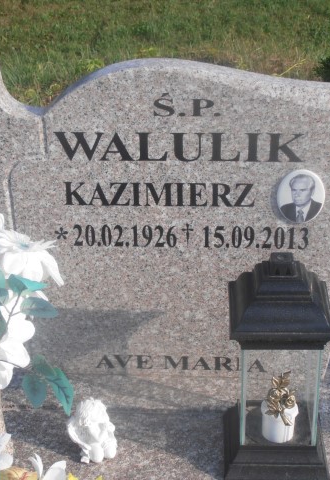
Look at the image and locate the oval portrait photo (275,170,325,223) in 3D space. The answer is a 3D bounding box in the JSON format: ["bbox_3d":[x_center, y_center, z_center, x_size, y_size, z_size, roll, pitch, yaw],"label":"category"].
[{"bbox_3d":[0.230,-0.073,1.780,0.081,0.100,0.012,1,27,3],"label":"oval portrait photo"}]

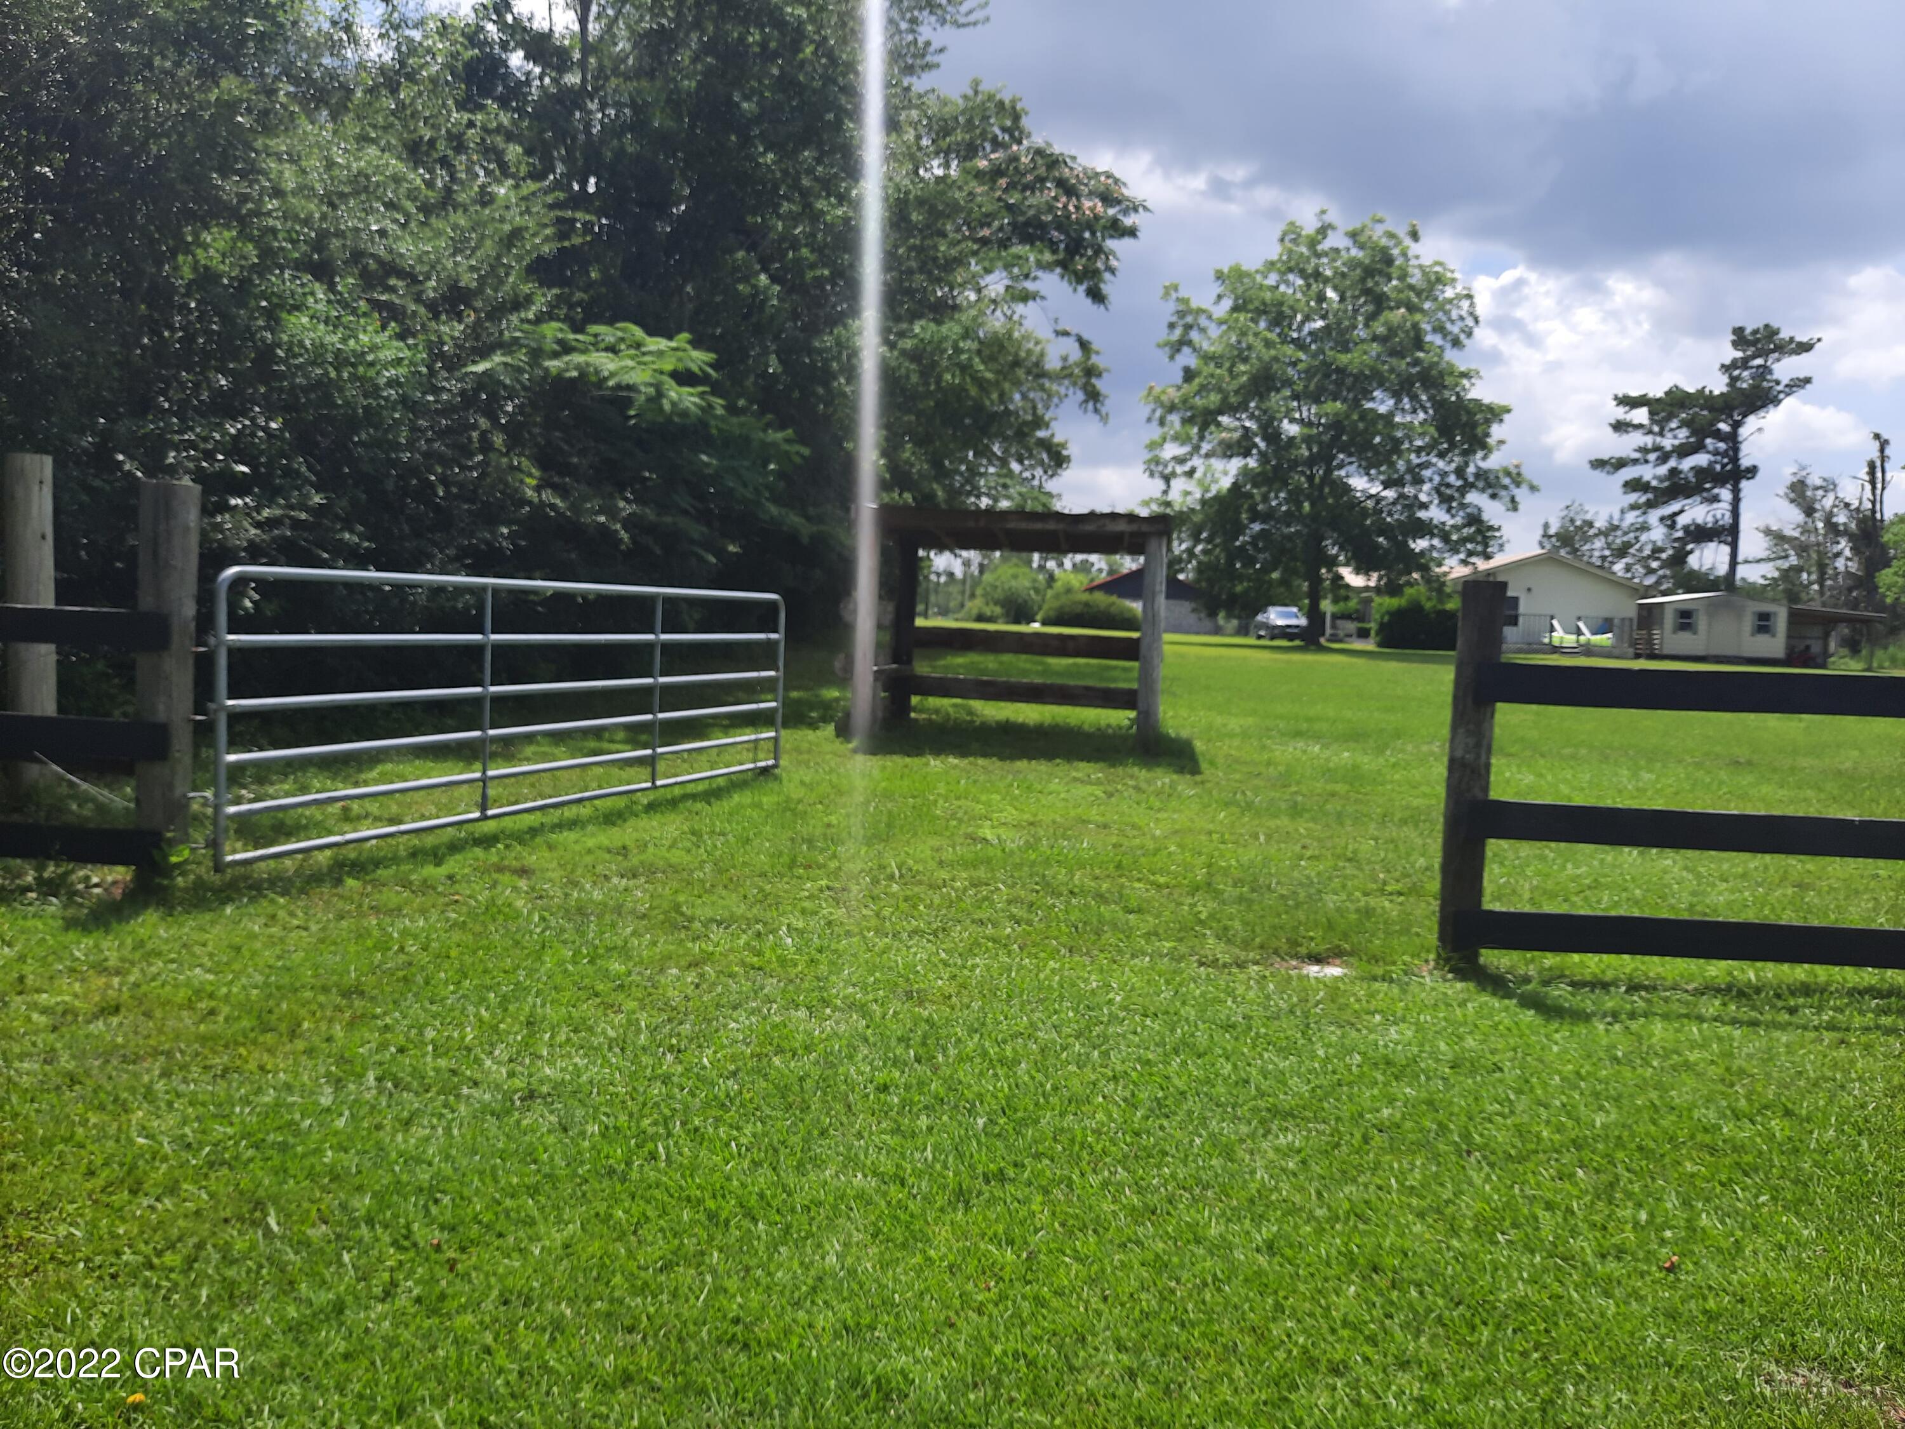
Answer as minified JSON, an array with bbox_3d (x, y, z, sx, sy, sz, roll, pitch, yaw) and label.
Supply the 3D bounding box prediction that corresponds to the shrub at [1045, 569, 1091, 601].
[{"bbox_3d":[7.179,-7.088,84.000,3.000,3.400,2.700,2,5,0],"label":"shrub"}]

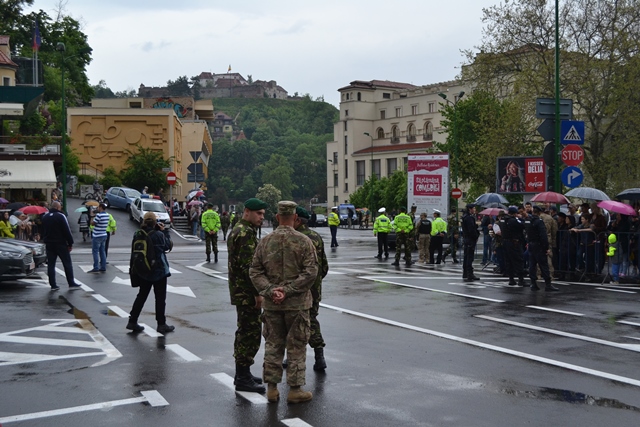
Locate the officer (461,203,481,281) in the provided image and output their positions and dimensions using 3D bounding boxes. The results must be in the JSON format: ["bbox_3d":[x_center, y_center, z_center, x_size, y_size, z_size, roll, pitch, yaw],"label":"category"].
[{"bbox_3d":[3.520,0.680,18.600,0.420,1.780,0.520,0,0,13],"label":"officer"}]

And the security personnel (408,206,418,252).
[{"bbox_3d":[2.920,0.673,25.400,0.550,1.790,0.520,0,0,16],"label":"security personnel"}]

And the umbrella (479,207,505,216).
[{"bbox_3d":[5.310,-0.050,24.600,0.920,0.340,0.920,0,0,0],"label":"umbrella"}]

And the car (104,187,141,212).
[{"bbox_3d":[-13.660,-1.070,57.000,3.900,1.480,1.680,8,5,39],"label":"car"}]

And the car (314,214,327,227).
[{"bbox_3d":[0.060,0.800,92.000,1.770,1.470,4.300,0,0,-5],"label":"car"}]

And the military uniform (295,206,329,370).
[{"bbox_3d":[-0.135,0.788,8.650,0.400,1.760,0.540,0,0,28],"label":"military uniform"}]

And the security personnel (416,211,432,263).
[{"bbox_3d":[3.471,0.779,26.500,0.520,1.690,0.350,0,0,-9],"label":"security personnel"}]

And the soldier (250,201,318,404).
[{"bbox_3d":[-0.320,0.776,7.150,0.620,1.780,0.420,0,0,3],"label":"soldier"}]

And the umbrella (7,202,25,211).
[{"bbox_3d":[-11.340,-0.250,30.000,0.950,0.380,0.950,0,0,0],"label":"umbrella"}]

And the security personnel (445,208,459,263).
[{"bbox_3d":[4.322,0.720,26.200,0.580,1.810,0.520,0,0,9],"label":"security personnel"}]

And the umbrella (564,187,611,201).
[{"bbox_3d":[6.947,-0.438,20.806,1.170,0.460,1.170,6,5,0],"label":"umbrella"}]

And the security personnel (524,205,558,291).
[{"bbox_3d":[4.722,0.737,17.250,0.580,1.820,0.480,0,0,43],"label":"security personnel"}]

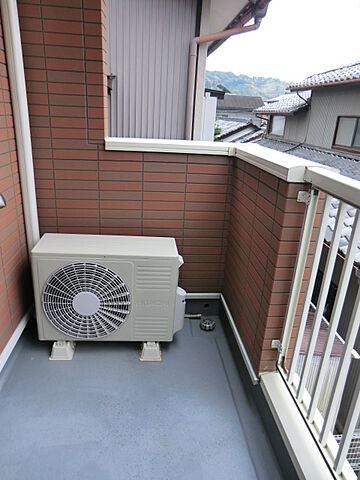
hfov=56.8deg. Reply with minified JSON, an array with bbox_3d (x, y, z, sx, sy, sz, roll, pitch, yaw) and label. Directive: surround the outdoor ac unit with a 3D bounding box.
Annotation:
[{"bbox_3d":[-0.380,0.281,1.898,0.765,0.542,0.278,2,20,-6],"label":"outdoor ac unit"}]

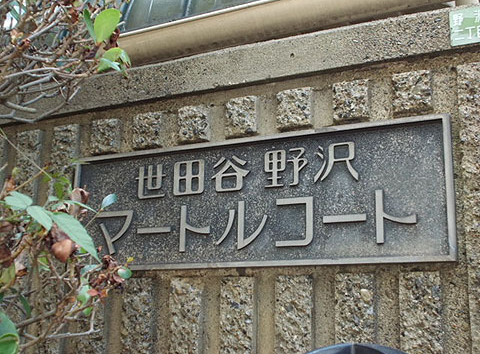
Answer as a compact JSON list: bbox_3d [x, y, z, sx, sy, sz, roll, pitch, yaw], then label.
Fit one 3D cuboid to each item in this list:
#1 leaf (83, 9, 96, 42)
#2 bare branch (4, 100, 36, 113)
[{"bbox_3d":[-0.258,-0.260,1.190,0.024,0.055,0.028,2,-9,-13],"label":"leaf"},{"bbox_3d":[-0.383,-0.123,1.209,0.056,0.024,0.030,3,-10,-18],"label":"bare branch"}]

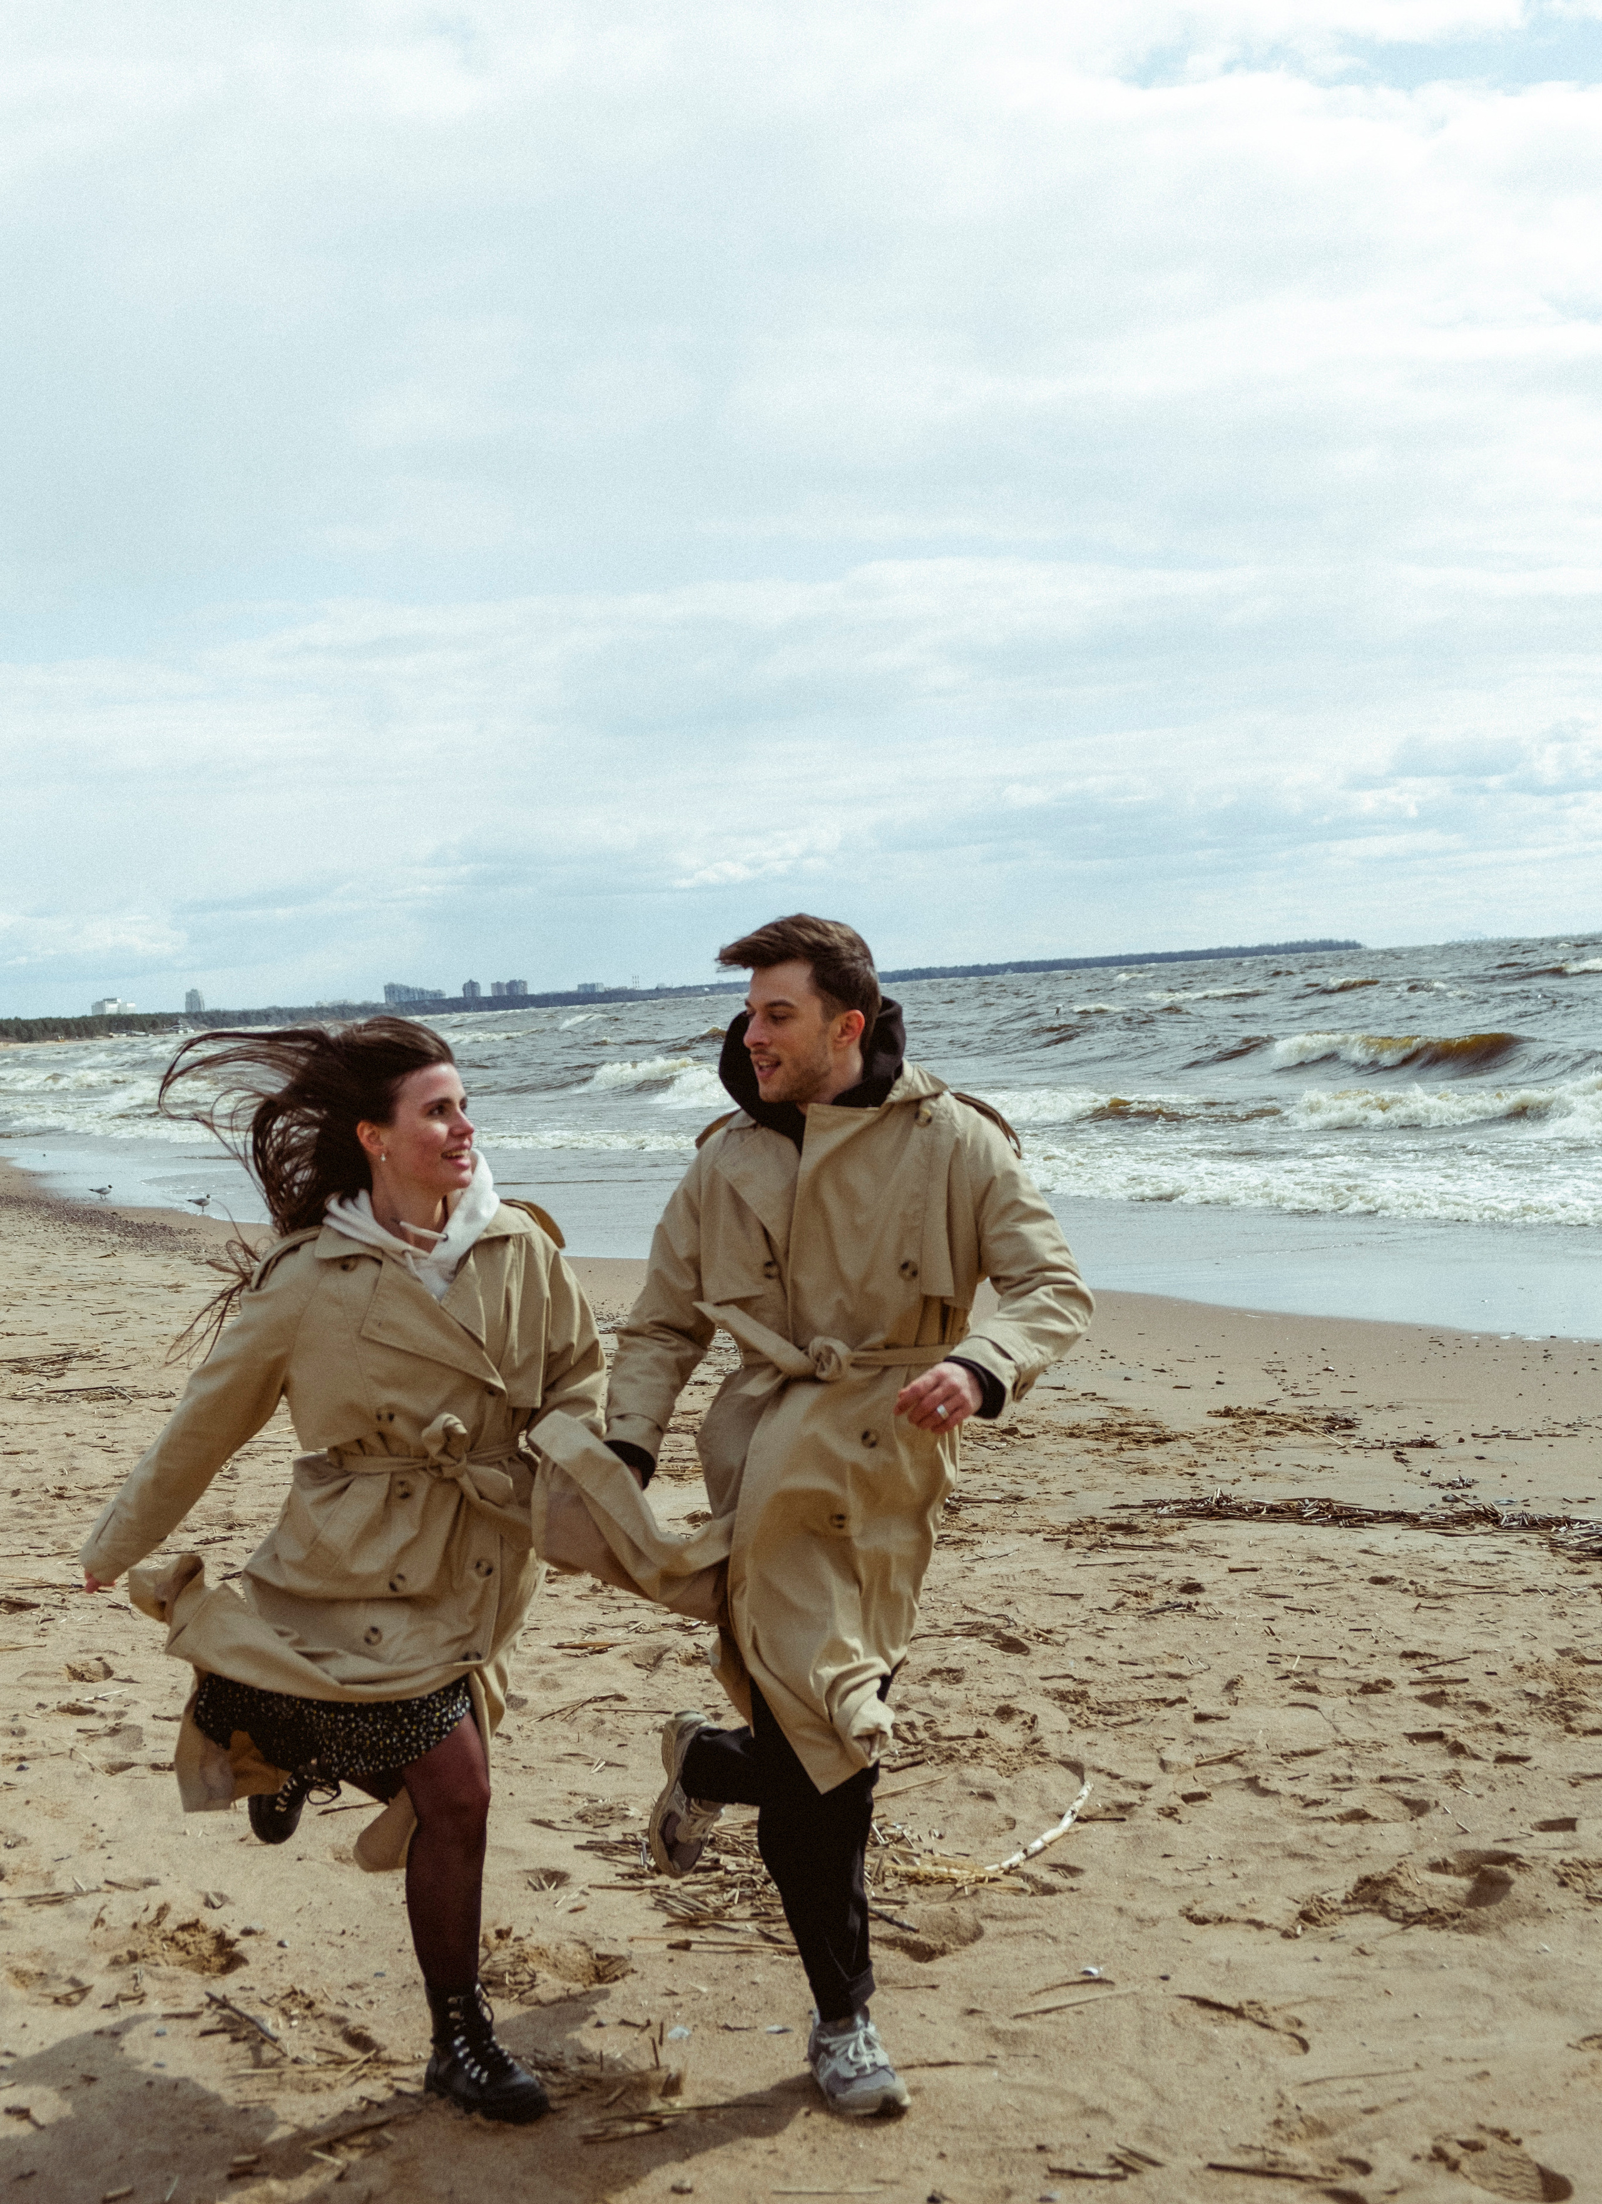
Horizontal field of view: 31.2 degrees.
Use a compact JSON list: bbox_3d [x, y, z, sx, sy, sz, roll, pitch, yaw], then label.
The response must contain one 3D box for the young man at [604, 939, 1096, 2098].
[{"bbox_3d":[0.068,0.582,4.300,0.710,1.725,0.720,-4,2,-4],"label":"young man"}]

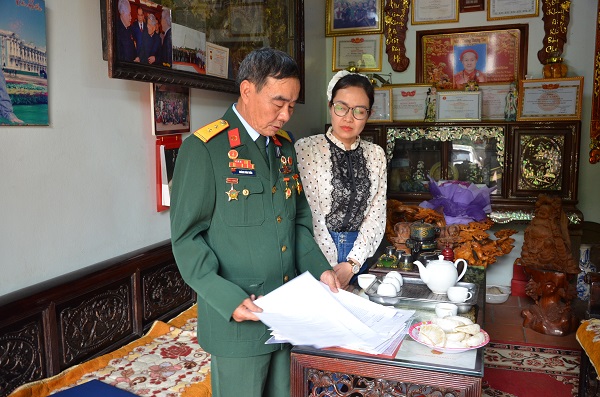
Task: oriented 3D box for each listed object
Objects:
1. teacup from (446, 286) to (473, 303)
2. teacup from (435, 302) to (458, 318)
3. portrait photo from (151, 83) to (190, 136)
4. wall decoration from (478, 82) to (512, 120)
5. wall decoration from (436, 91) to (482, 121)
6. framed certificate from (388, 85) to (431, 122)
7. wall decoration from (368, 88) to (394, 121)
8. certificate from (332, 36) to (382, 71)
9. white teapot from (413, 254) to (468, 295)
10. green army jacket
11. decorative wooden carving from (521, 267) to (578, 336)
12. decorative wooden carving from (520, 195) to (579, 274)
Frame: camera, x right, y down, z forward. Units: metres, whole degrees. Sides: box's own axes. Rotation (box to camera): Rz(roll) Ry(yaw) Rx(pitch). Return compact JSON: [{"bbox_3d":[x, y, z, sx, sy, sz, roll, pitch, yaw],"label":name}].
[{"bbox_3d":[0.520,0.320,1.687,0.082,0.041,0.066,2,8,17],"label":"teacup"},{"bbox_3d":[0.454,0.344,1.592,0.068,0.042,0.084,0,7,3],"label":"teacup"},{"bbox_3d":[-0.621,-0.436,2.471,0.030,0.255,0.290,2,8,20],"label":"portrait photo"},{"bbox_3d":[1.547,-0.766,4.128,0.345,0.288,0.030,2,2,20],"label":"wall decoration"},{"bbox_3d":[1.276,-0.736,4.125,0.349,0.237,0.030,2,2,20],"label":"wall decoration"},{"bbox_3d":[0.921,-0.806,4.354,0.434,0.308,0.030,2,2,20],"label":"framed certificate"},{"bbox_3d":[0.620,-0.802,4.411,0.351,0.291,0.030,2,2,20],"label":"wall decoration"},{"bbox_3d":[0.521,-1.321,4.700,0.467,0.337,0.030,2,8,20],"label":"certificate"},{"bbox_3d":[0.488,0.258,1.789,0.190,0.137,0.118,1,8,15],"label":"white teapot"},{"bbox_3d":[-0.149,0.090,1.490,0.340,0.720,0.470,6,10,43],"label":"green army jacket"},{"bbox_3d":[1.718,0.680,3.546,0.387,0.406,0.320,3,8,27],"label":"decorative wooden carving"},{"bbox_3d":[1.693,0.236,3.495,0.355,0.530,0.260,5,9,37],"label":"decorative wooden carving"}]

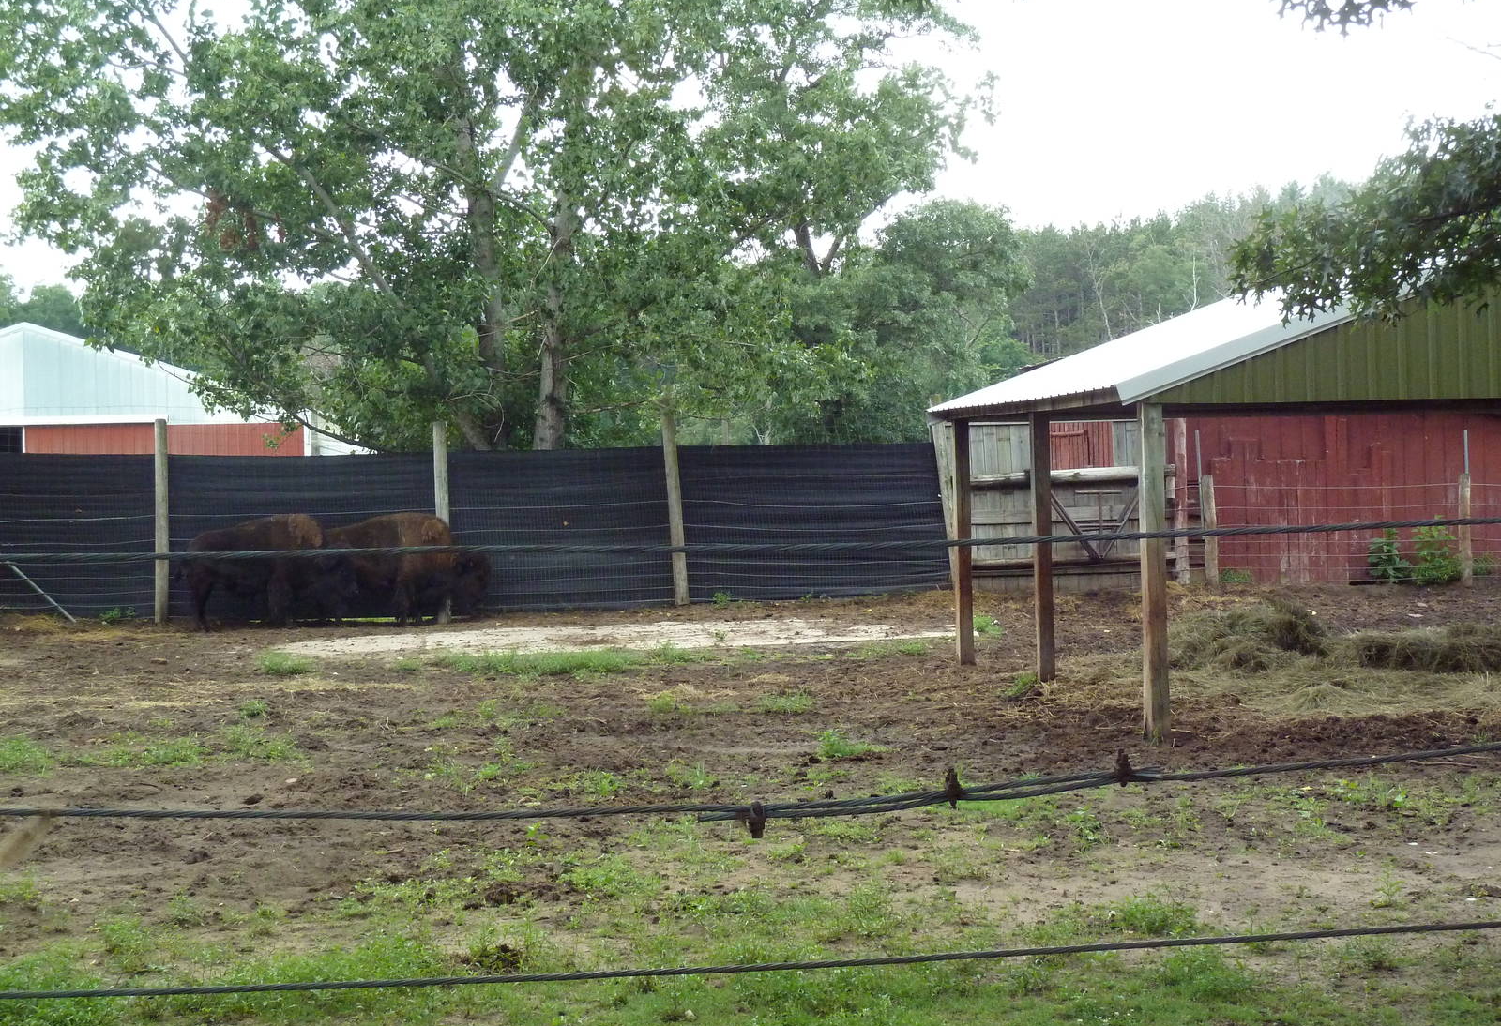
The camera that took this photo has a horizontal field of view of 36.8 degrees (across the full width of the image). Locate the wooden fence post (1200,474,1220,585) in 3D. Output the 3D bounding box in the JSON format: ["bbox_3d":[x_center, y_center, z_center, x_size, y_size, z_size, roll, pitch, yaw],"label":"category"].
[{"bbox_3d":[6.644,0.244,32.585,0.164,1.607,0.164,-3,1,0],"label":"wooden fence post"}]

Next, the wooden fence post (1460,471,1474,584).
[{"bbox_3d":[10.349,0.250,32.584,0.156,1.653,0.156,-2,1,0],"label":"wooden fence post"}]

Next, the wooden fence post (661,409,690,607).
[{"bbox_3d":[-1.013,-0.073,30.774,0.181,2.690,0.181,-4,1,0],"label":"wooden fence post"}]

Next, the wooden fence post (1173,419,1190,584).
[{"bbox_3d":[6.299,-0.206,32.876,0.171,2.494,0.171,-1,1,0],"label":"wooden fence post"}]

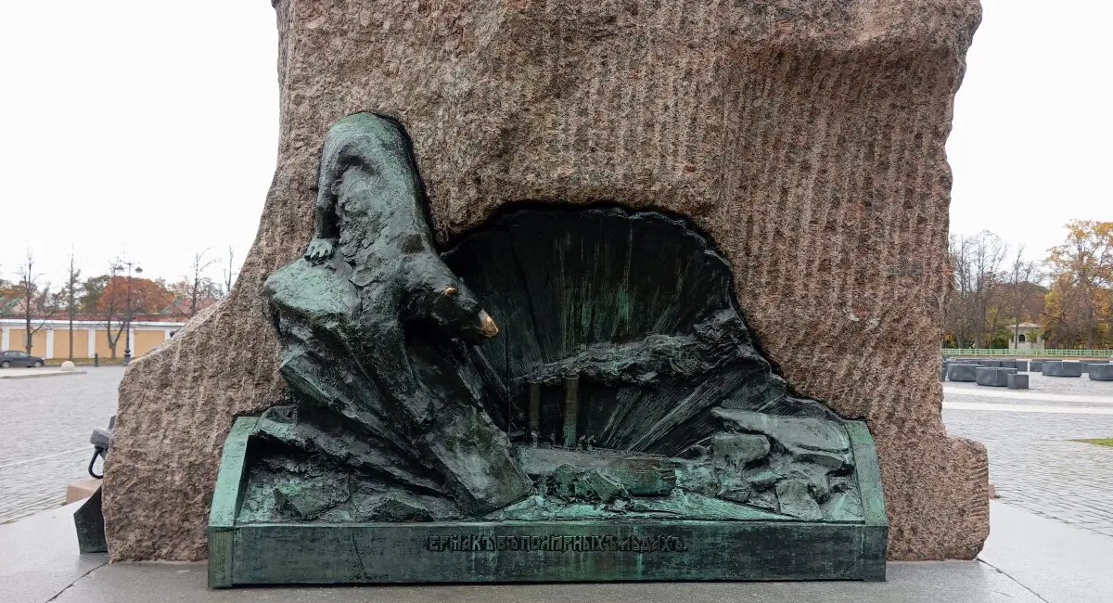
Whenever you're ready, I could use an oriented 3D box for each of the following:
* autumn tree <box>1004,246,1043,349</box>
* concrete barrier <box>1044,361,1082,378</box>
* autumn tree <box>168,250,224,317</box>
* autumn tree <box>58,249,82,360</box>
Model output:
[{"bbox_3d":[85.300,-0.450,165.000,6.600,19.600,6.200,-2,-3,27],"label":"autumn tree"},{"bbox_3d":[28.850,3.880,51.300,1.600,0.840,1.100,1,-3,-26],"label":"concrete barrier"},{"bbox_3d":[-47.200,0.250,118.000,7.000,14.400,6.300,1,-3,-22],"label":"autumn tree"},{"bbox_3d":[-59.100,0.170,110.000,2.800,13.800,2.700,2,-3,-28],"label":"autumn tree"}]

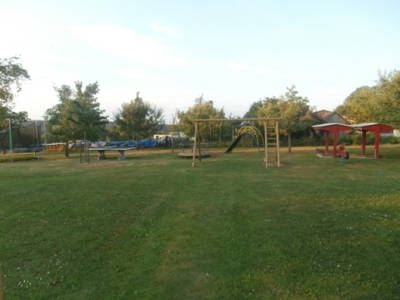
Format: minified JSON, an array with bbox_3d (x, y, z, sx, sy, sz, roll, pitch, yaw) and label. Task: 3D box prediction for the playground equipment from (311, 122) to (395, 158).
[{"bbox_3d":[11.400,-0.770,21.000,5.200,2.550,2.400,0,3,2],"label":"playground equipment"}]

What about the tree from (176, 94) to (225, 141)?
[{"bbox_3d":[0.054,-2.921,30.000,5.085,6.058,4.831,-1,3,0],"label":"tree"}]

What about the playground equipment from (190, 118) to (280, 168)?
[{"bbox_3d":[1.970,-0.385,14.700,4.700,2.500,1.900,0,3,7],"label":"playground equipment"}]

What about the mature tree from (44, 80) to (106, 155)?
[{"bbox_3d":[-10.237,-2.557,22.800,5.016,6.232,4.765,-1,3,0],"label":"mature tree"}]

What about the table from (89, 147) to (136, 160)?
[{"bbox_3d":[-5.920,0.330,18.800,2.740,0.780,1.525,0,3,8],"label":"table"}]

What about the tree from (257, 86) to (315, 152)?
[{"bbox_3d":[8.387,-2.967,27.200,5.591,6.425,5.312,-1,3,0],"label":"tree"}]

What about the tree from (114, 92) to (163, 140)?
[{"bbox_3d":[-6.875,-3.214,31.000,5.701,6.428,5.416,-1,3,0],"label":"tree"}]

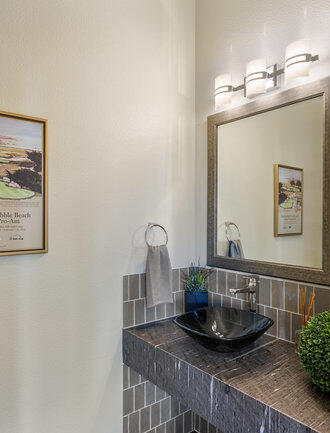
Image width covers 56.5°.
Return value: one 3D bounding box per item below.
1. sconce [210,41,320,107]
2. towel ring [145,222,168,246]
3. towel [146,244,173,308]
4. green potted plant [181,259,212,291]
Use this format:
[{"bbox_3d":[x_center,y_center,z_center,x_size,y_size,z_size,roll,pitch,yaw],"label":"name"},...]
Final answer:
[{"bbox_3d":[0.496,-0.730,1.648,0.136,0.165,0.630,0,0,-38],"label":"sconce"},{"bbox_3d":[-0.067,0.119,1.859,0.160,0.155,0.076,0,0,-38],"label":"towel ring"},{"bbox_3d":[-0.029,0.362,1.861,0.195,0.365,0.060,0,0,-38],"label":"towel"},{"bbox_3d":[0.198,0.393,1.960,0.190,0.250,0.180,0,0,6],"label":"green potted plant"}]

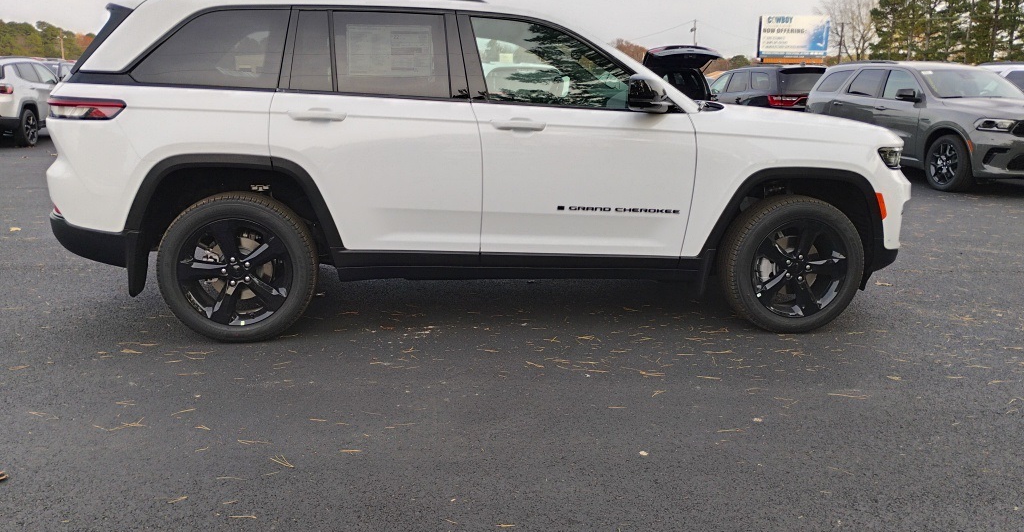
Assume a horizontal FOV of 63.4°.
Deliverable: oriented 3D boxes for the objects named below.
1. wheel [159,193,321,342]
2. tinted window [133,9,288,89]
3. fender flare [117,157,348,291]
[{"bbox_3d":[-1.389,-0.001,4.237,0.765,0.765,0.265,0,12,-7],"label":"wheel"},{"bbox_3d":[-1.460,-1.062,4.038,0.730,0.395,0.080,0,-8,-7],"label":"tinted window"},{"bbox_3d":[-1.365,-0.211,4.123,1.030,0.690,0.150,0,12,-7],"label":"fender flare"}]

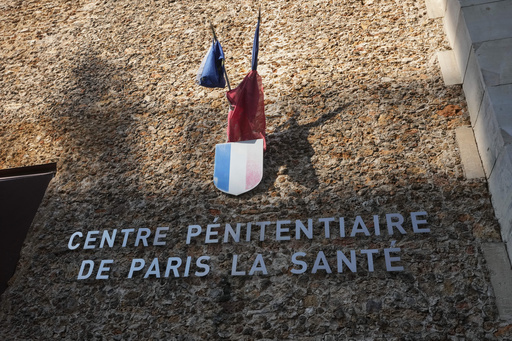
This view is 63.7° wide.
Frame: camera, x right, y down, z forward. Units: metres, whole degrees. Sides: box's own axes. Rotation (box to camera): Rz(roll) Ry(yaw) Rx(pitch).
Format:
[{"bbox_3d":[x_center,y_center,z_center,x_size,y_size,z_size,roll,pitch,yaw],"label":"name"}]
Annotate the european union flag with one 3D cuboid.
[{"bbox_3d":[-0.400,-0.965,3.700,0.250,0.460,0.200,-5,-31,14],"label":"european union flag"}]

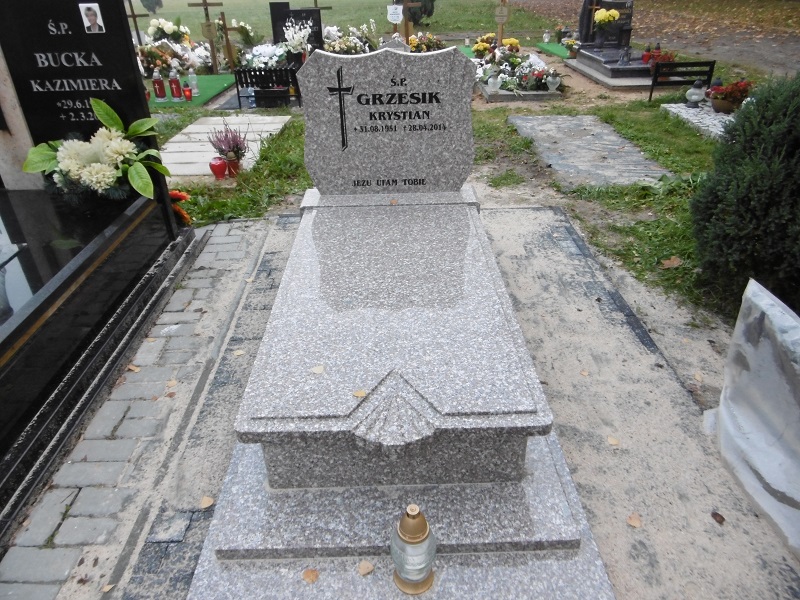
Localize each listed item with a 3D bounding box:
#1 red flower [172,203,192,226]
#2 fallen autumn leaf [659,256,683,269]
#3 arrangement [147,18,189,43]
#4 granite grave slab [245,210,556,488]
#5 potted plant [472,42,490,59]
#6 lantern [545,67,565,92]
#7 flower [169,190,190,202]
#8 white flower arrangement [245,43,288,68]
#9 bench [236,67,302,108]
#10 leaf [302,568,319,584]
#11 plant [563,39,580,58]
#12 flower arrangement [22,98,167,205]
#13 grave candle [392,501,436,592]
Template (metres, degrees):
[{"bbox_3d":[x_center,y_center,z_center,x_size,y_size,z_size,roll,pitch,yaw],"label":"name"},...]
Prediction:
[{"bbox_3d":[-1.380,-0.543,3.520,0.120,0.130,0.120,0,32,0],"label":"red flower"},{"bbox_3d":[1.521,-0.205,3.119,0.125,0.030,0.090,0,32,0],"label":"fallen autumn leaf"},{"bbox_3d":[-3.563,-4.130,8.500,0.570,0.330,0.400,0,32,0],"label":"arrangement"},{"bbox_3d":[-0.027,0.031,2.127,0.836,0.212,1.507,-2,31,-1],"label":"granite grave slab"},{"bbox_3d":[1.117,-3.425,7.607,0.250,0.250,0.250,-2,31,-1],"label":"potted plant"},{"bbox_3d":[1.712,-2.458,6.162,0.175,0.270,0.140,-2,31,-1],"label":"lantern"},{"bbox_3d":[-1.269,-0.574,3.108,0.120,0.075,0.110,-2,31,-1],"label":"flower"},{"bbox_3d":[-1.732,-3.183,7.250,0.480,0.300,0.360,0,32,0],"label":"white flower arrangement"},{"bbox_3d":[-1.488,-2.450,6.345,0.680,0.420,0.330,-3,32,-5],"label":"bench"},{"bbox_3d":[-0.217,0.673,1.352,0.039,0.010,0.039,-2,31,-1],"label":"leaf"},{"bbox_3d":[2.672,-3.885,8.598,0.260,0.280,0.260,-2,31,-1],"label":"plant"},{"bbox_3d":[-1.416,-0.660,2.607,0.620,0.460,0.330,-2,31,-1],"label":"flower arrangement"},{"bbox_3d":[0.032,0.568,1.280,0.100,0.256,0.100,-2,31,-1],"label":"grave candle"}]

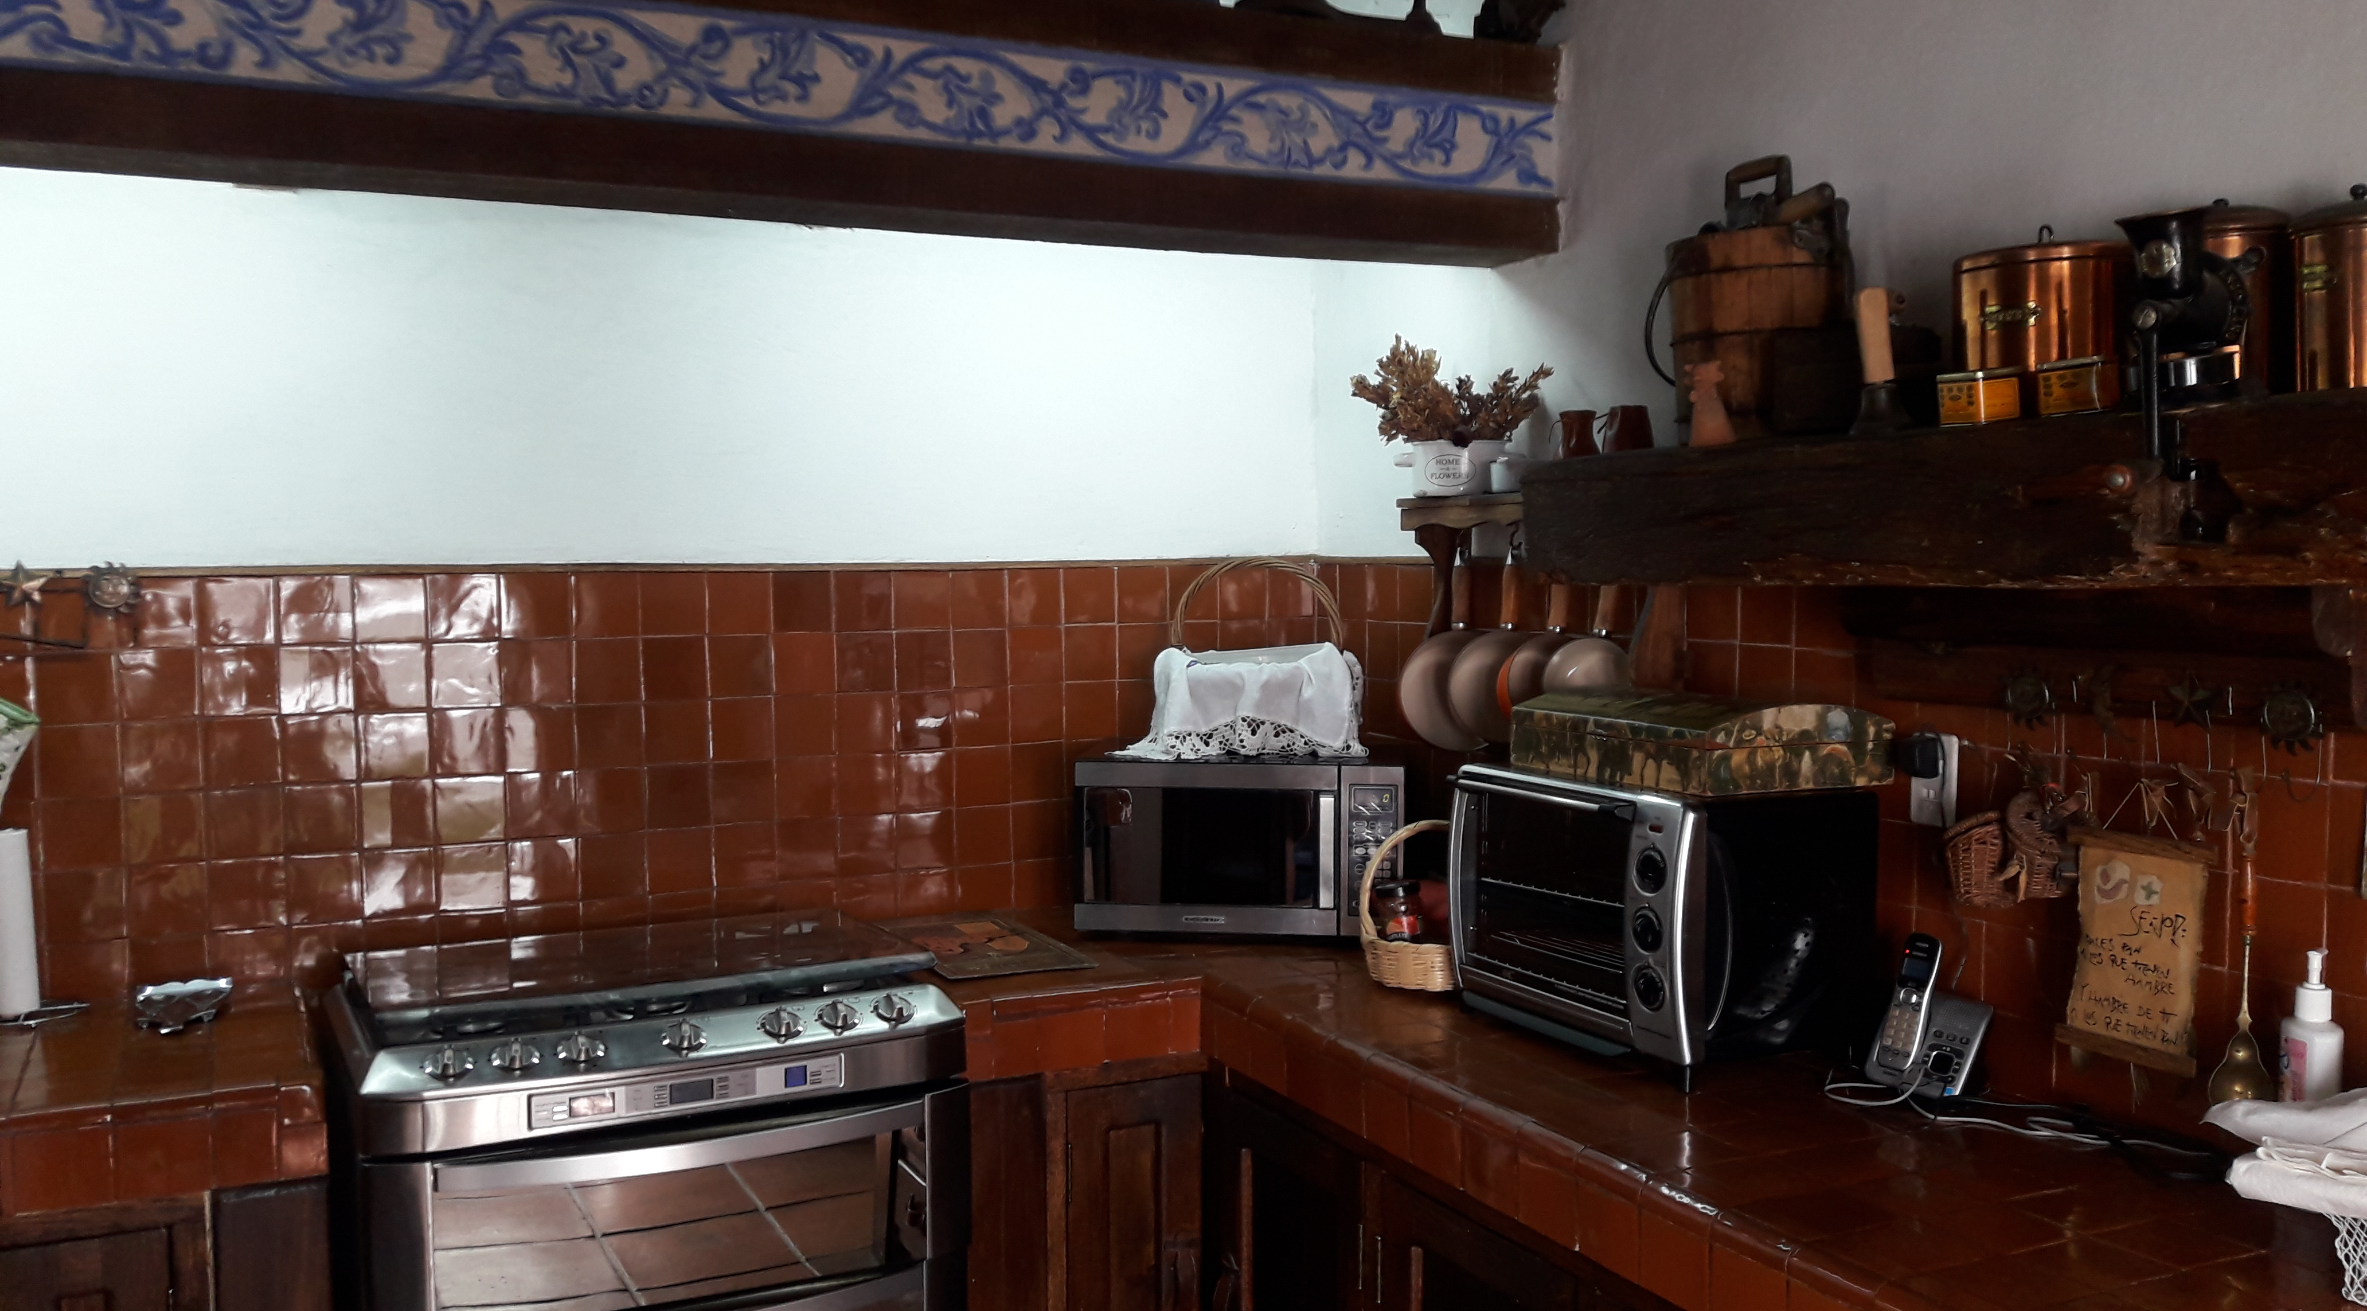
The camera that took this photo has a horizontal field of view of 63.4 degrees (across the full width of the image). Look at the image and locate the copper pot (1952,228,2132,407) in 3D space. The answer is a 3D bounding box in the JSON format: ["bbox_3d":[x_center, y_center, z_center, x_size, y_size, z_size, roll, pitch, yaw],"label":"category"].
[{"bbox_3d":[0.949,-0.362,2.116,0.184,0.219,0.184,0,3,0],"label":"copper pot"}]

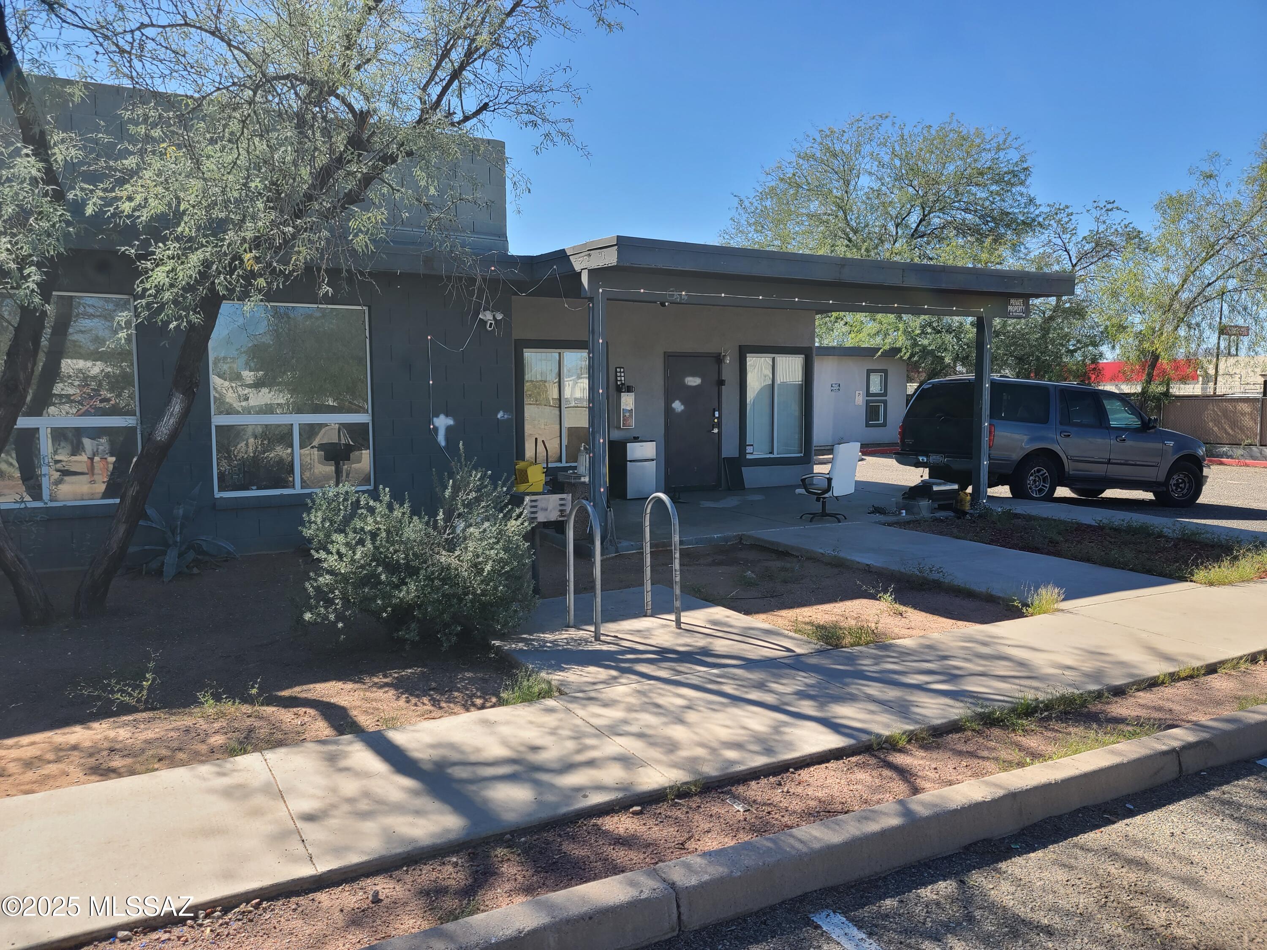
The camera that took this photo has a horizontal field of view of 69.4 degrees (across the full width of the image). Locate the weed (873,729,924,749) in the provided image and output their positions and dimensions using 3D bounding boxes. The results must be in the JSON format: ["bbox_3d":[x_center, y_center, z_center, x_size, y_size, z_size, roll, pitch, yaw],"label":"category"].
[{"bbox_3d":[1.257,1.237,4.311,0.250,0.080,0.090,-3,6,-27],"label":"weed"}]

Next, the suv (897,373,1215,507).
[{"bbox_3d":[6.937,-0.507,14.892,5.180,1.920,2.000,1,4,-22],"label":"suv"}]

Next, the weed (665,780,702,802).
[{"bbox_3d":[0.204,1.279,3.759,0.164,0.075,0.075,-3,5,-27],"label":"weed"}]

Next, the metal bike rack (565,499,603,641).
[{"bbox_3d":[-0.329,0.613,6.102,0.050,0.895,0.480,-3,5,-27],"label":"metal bike rack"}]

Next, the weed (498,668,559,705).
[{"bbox_3d":[-0.573,1.121,4.966,0.300,0.135,0.220,-3,6,-27],"label":"weed"}]

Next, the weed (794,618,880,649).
[{"bbox_3d":[1.401,1.025,6.088,0.460,0.115,0.360,-3,6,-27],"label":"weed"}]

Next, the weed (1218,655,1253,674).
[{"bbox_3d":[3.577,1.118,5.465,0.294,0.085,0.110,-3,5,-27],"label":"weed"}]

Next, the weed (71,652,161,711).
[{"bbox_3d":[-2.756,1.077,4.865,0.450,0.247,0.330,-3,5,-30],"label":"weed"}]

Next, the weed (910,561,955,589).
[{"bbox_3d":[2.613,0.865,7.957,0.250,0.140,0.310,-3,6,-27],"label":"weed"}]

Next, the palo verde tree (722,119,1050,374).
[{"bbox_3d":[7.338,-5.603,27.434,9.364,10.066,8.500,1,5,15],"label":"palo verde tree"}]

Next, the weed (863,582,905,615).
[{"bbox_3d":[1.917,0.918,6.956,0.320,0.176,0.280,1,5,16],"label":"weed"}]

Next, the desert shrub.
[{"bbox_3d":[-1.528,0.453,6.432,1.530,1.222,1.350,-1,5,-13],"label":"desert shrub"}]

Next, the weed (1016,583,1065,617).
[{"bbox_3d":[2.983,0.894,6.693,0.340,0.206,0.250,2,5,24],"label":"weed"}]

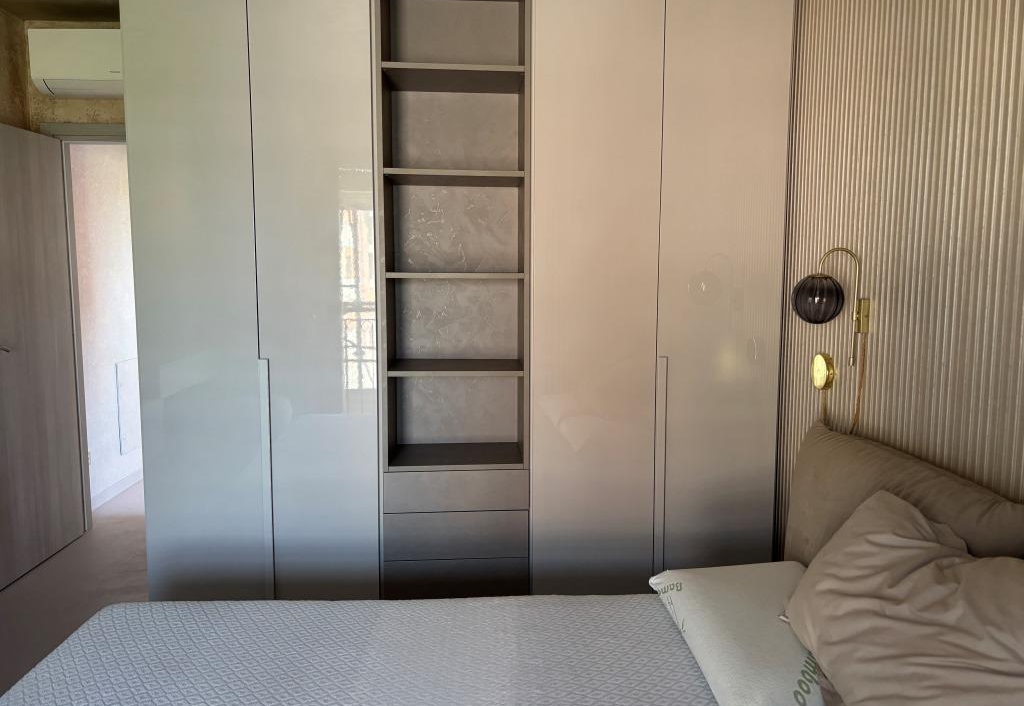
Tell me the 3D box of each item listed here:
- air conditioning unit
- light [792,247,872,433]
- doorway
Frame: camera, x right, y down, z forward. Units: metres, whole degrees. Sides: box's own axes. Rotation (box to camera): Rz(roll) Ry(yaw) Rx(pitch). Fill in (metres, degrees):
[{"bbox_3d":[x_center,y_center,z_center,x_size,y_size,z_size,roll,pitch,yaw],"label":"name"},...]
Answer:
[{"bbox_3d":[-1.943,-1.432,3.892,0.800,0.295,0.220,0,6,-5],"label":"air conditioning unit"},{"bbox_3d":[1.049,-0.041,2.569,0.243,0.612,0.180,0,6,-5],"label":"light"},{"bbox_3d":[-1.969,-0.065,4.195,0.740,2.094,0.120,0,6,-5],"label":"doorway"}]

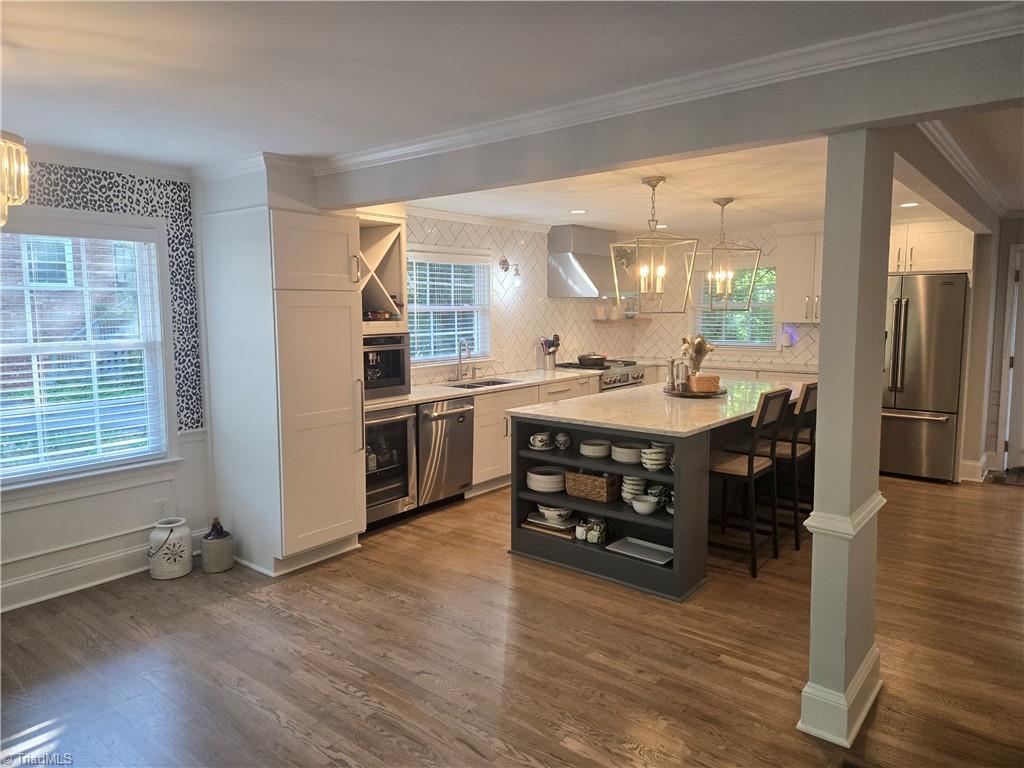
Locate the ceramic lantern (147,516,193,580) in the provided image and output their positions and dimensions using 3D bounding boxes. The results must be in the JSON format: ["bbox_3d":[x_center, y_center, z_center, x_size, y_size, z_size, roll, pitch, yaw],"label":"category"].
[{"bbox_3d":[-2.019,0.969,4.043,0.224,0.310,0.224,5,9,39],"label":"ceramic lantern"}]

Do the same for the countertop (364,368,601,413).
[{"bbox_3d":[-0.344,0.019,5.985,0.654,0.033,3.245,5,8,39],"label":"countertop"}]

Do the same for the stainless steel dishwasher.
[{"bbox_3d":[-0.704,0.491,5.378,0.595,0.795,0.597,5,9,39],"label":"stainless steel dishwasher"}]

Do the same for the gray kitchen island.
[{"bbox_3d":[1.217,0.553,4.901,1.215,0.918,2.475,5,9,39],"label":"gray kitchen island"}]

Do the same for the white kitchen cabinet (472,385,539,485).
[{"bbox_3d":[-0.274,0.408,6.130,0.632,0.778,0.901,5,8,39],"label":"white kitchen cabinet"}]

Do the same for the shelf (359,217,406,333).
[{"bbox_3d":[-1.188,-0.763,4.892,0.606,0.800,0.634,5,8,39],"label":"shelf"}]

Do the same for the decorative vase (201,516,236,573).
[{"bbox_3d":[-1.806,0.967,4.156,0.205,0.330,0.205,5,8,39],"label":"decorative vase"}]

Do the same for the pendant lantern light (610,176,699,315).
[{"bbox_3d":[0.922,-0.906,4.454,0.408,0.868,0.408,-2,7,-16],"label":"pendant lantern light"}]

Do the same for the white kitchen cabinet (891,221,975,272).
[{"bbox_3d":[3.666,-1.229,6.238,1.000,0.433,0.550,5,9,39],"label":"white kitchen cabinet"}]

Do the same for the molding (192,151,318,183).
[{"bbox_3d":[-1.521,-1.234,4.006,0.840,0.083,0.400,5,9,39],"label":"molding"}]

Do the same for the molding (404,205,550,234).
[{"bbox_3d":[-0.299,-1.474,6.094,0.064,0.080,2.240,5,9,39],"label":"molding"}]

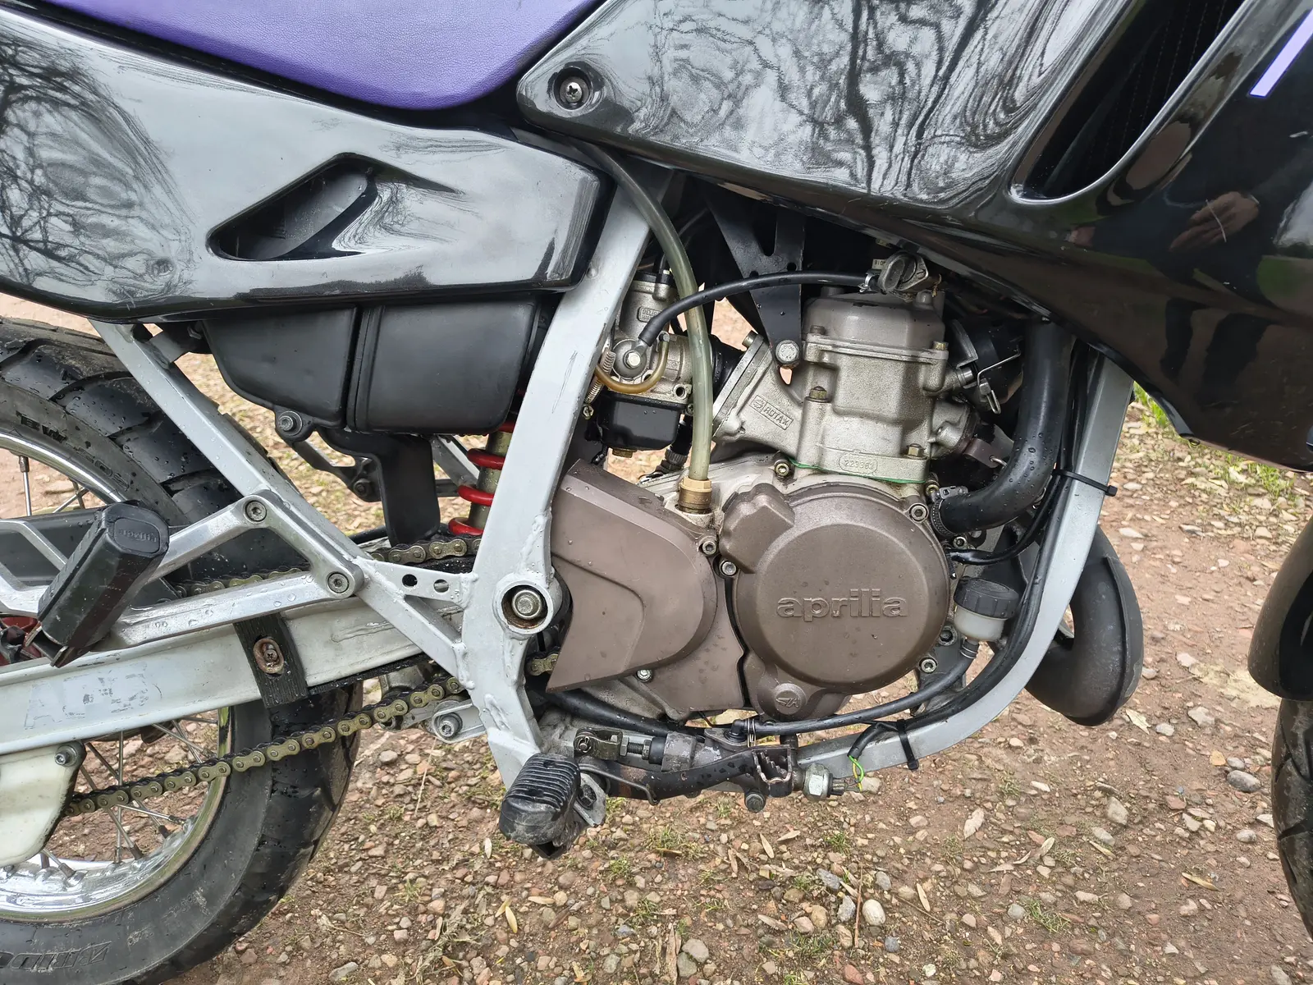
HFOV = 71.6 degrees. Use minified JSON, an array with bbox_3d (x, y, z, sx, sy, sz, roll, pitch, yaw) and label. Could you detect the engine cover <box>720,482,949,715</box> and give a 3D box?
[{"bbox_3d":[0.125,0.071,0.632,0.151,0.151,0.042,2,14,2],"label":"engine cover"}]

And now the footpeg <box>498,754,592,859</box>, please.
[{"bbox_3d":[-0.077,0.213,0.627,0.043,0.043,0.085,3,15,8],"label":"footpeg"}]

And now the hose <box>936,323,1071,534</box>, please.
[{"bbox_3d":[0.241,-0.049,0.629,0.092,0.150,0.045,2,14,2],"label":"hose"}]

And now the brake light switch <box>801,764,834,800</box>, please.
[{"bbox_3d":[0.113,0.202,0.635,0.024,0.025,0.025,-1,13,7],"label":"brake light switch"}]

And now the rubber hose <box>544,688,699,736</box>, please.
[{"bbox_3d":[-0.025,0.169,0.699,0.122,0.018,0.018,16,15,-1],"label":"rubber hose"}]

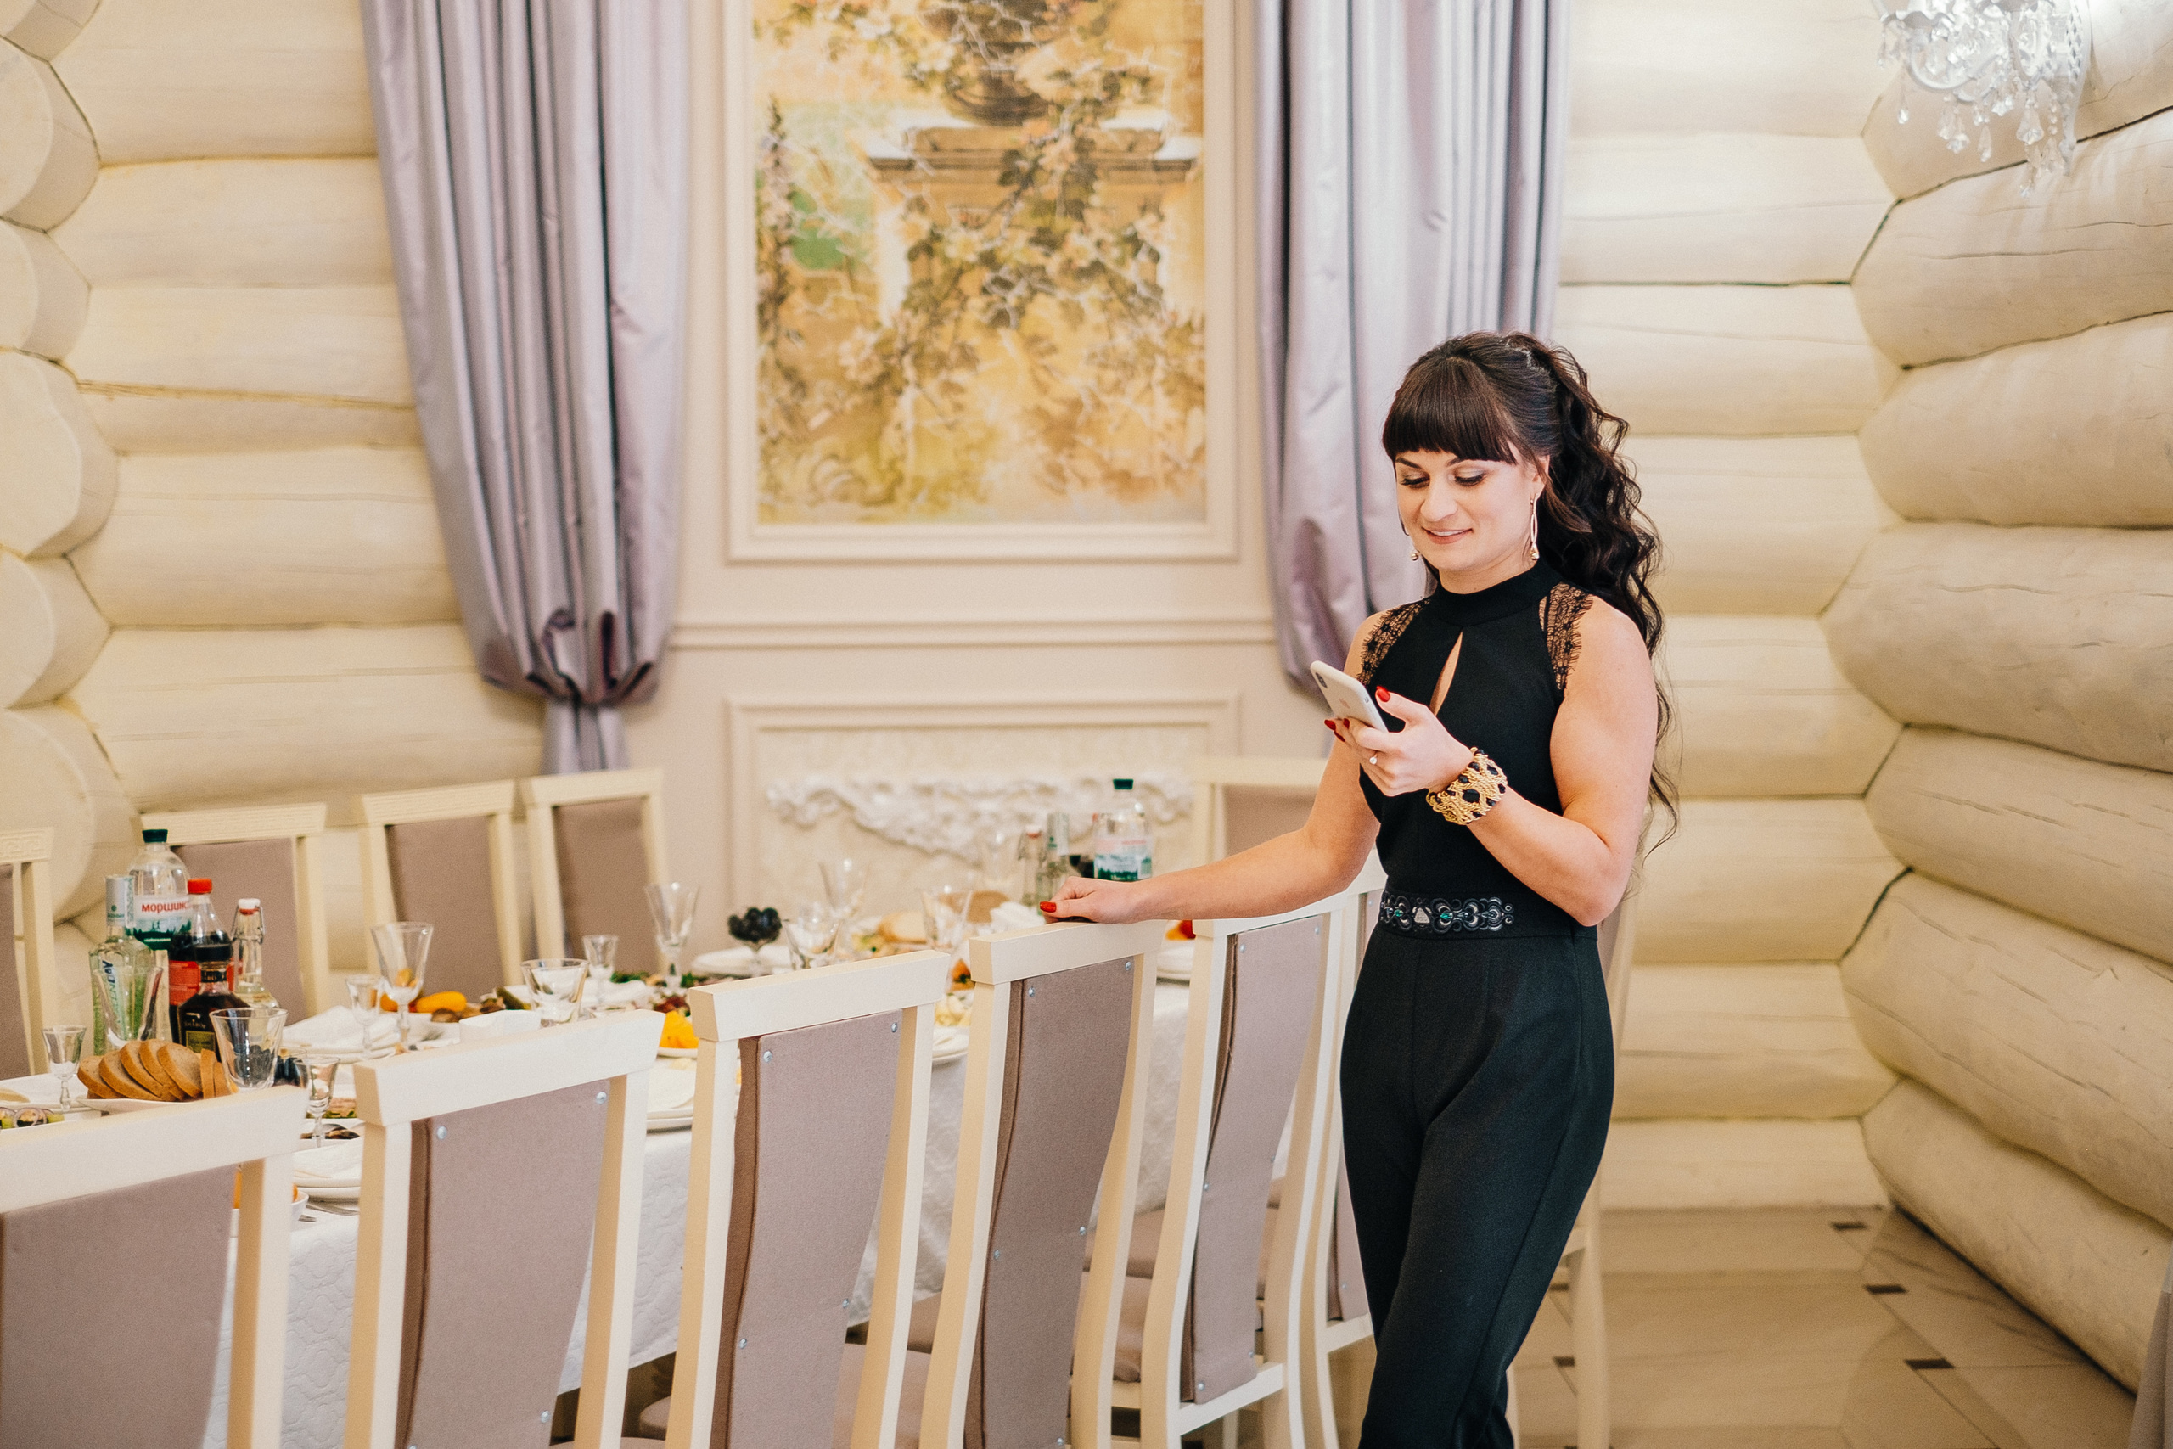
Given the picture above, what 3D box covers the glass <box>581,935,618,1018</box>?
[{"bbox_3d":[-0.714,0.370,4.702,0.052,0.110,0.052,0,3,0],"label":"glass"}]

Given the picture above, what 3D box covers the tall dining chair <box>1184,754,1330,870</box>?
[{"bbox_3d":[0.323,0.581,6.420,0.420,1.000,0.520,1,3,20],"label":"tall dining chair"}]

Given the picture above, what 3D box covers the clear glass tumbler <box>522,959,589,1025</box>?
[{"bbox_3d":[-0.747,0.387,4.505,0.095,0.100,0.095,0,3,0],"label":"clear glass tumbler"}]

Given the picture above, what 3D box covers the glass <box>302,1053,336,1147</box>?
[{"bbox_3d":[-0.868,0.433,3.616,0.052,0.110,0.052,0,3,0],"label":"glass"}]

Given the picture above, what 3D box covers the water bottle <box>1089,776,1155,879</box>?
[{"bbox_3d":[0.057,0.245,4.888,0.088,0.320,0.088,0,3,1],"label":"water bottle"}]

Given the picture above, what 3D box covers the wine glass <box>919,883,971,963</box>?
[{"bbox_3d":[-0.210,0.332,4.813,0.085,0.166,0.085,0,3,0],"label":"wine glass"}]

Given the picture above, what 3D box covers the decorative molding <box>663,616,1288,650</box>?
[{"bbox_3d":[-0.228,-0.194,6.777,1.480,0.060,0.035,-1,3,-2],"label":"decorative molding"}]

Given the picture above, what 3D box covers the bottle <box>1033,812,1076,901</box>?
[{"bbox_3d":[-0.042,0.275,4.807,0.070,0.280,0.070,0,3,6],"label":"bottle"}]

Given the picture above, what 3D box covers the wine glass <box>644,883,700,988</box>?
[{"bbox_3d":[-0.631,0.331,4.887,0.085,0.166,0.085,0,3,0],"label":"wine glass"}]

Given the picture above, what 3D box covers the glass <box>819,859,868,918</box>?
[{"bbox_3d":[-0.393,0.311,5.205,0.084,0.175,0.084,0,3,0],"label":"glass"}]

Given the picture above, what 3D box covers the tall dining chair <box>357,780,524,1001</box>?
[{"bbox_3d":[-1.018,0.624,5.856,0.520,1.000,0.420,1,4,33],"label":"tall dining chair"}]

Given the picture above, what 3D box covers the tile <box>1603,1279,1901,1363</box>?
[{"bbox_3d":[1.200,1.105,5.880,0.600,0.012,0.600,0,3,0],"label":"tile"}]

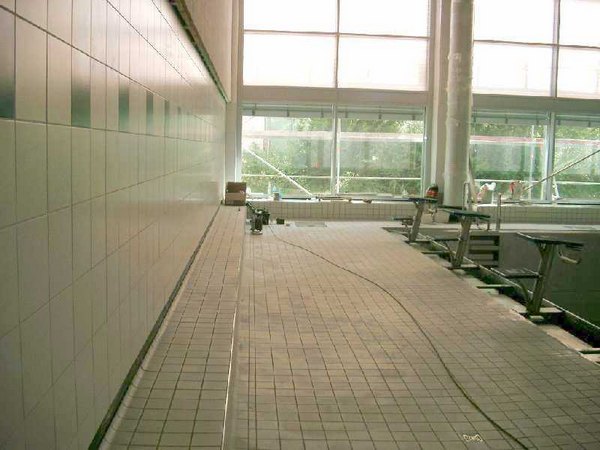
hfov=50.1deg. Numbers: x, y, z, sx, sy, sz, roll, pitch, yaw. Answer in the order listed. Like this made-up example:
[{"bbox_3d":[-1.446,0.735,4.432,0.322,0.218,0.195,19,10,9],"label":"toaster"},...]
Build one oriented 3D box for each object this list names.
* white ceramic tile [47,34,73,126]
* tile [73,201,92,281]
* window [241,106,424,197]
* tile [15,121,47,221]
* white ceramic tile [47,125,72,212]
[{"bbox_3d":[-0.721,-0.426,1.913,0.010,0.257,0.252,1,7,-4],"label":"white ceramic tile"},{"bbox_3d":[-0.741,0.050,2.166,0.010,0.248,0.242,1,7,-4],"label":"tile"},{"bbox_3d":[0.772,-1.662,14.592,4.234,2.101,0.120,1,7,-4],"label":"window"},{"bbox_3d":[-0.710,-0.144,1.694,0.010,0.257,0.252,1,7,-4],"label":"tile"},{"bbox_3d":[-0.717,-0.170,1.898,0.010,0.248,0.242,1,7,-4],"label":"white ceramic tile"}]

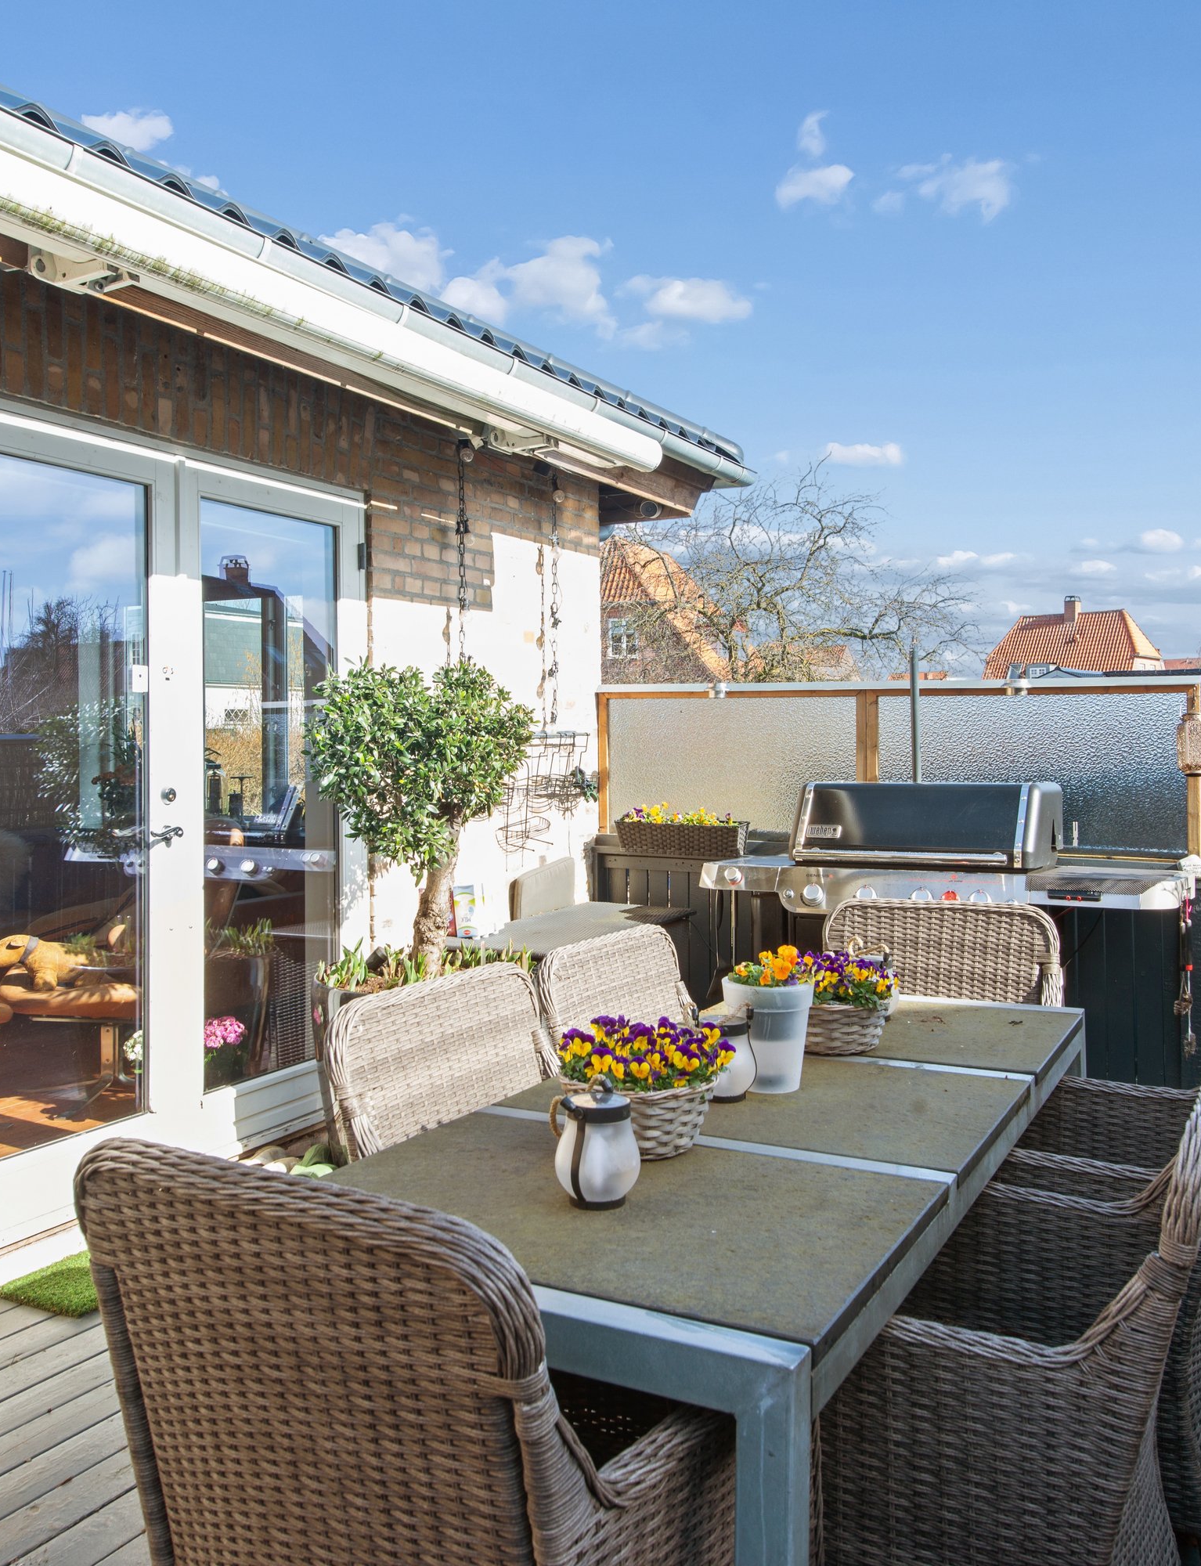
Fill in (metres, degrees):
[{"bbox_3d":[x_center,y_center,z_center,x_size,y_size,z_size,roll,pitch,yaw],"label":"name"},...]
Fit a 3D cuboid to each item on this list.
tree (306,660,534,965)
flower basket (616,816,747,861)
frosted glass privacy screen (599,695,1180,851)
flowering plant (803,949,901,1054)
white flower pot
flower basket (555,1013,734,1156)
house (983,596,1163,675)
[{"bbox_3d":[-0.554,0.096,4.000,0.700,0.950,0.640,0,1,0],"label":"tree"},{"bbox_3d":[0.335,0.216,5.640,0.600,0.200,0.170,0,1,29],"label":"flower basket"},{"bbox_3d":[1.080,-0.064,5.360,2.460,0.670,0.070,0,1,29],"label":"frosted glass privacy screen"},{"bbox_3d":[0.492,0.447,2.700,0.230,0.195,0.220,0,1,29],"label":"flowering plant"},{"bbox_3d":[0.294,0.444,2.300,0.158,0.188,0.158,0,1,0],"label":"white flower pot"},{"bbox_3d":[0.068,0.449,1.980,0.260,0.190,0.250,0,1,0],"label":"flower basket"},{"bbox_3d":[23.600,-4.500,65.000,9.000,9.500,8.000,1,2,41],"label":"house"}]

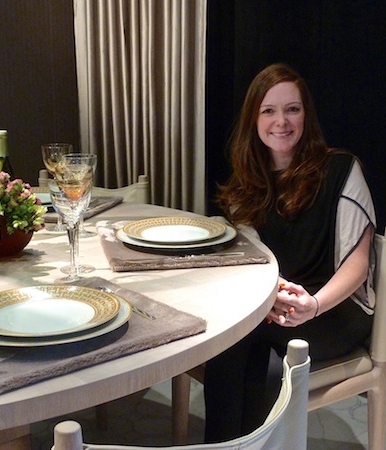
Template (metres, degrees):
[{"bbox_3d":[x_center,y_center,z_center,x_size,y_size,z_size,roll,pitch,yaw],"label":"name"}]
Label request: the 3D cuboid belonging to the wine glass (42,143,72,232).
[{"bbox_3d":[-0.375,-0.102,2.019,0.084,0.238,0.084,0,13,0],"label":"wine glass"}]

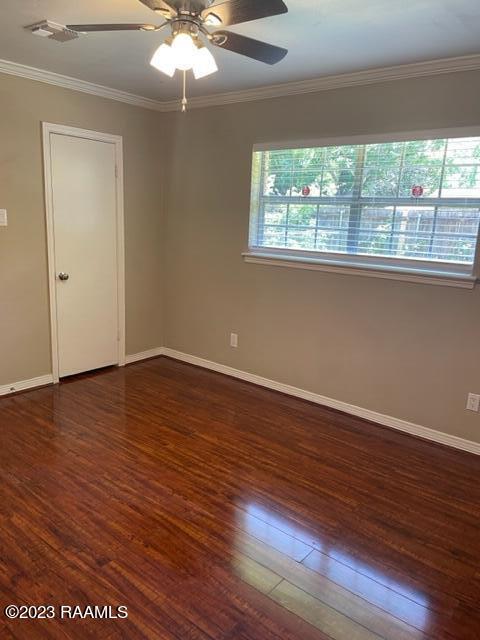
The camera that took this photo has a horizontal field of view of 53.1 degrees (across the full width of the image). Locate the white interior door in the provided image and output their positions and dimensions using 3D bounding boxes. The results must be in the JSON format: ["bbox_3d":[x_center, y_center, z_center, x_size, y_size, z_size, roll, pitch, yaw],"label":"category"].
[{"bbox_3d":[-1.328,-0.515,4.168,0.040,1.997,0.613,12,16,38],"label":"white interior door"}]

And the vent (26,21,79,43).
[{"bbox_3d":[-1.040,-1.606,2.710,0.230,0.035,0.237,12,16,38],"label":"vent"}]

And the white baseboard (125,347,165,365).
[{"bbox_3d":[-0.960,0.362,4.837,0.020,0.097,0.477,12,16,38],"label":"white baseboard"}]

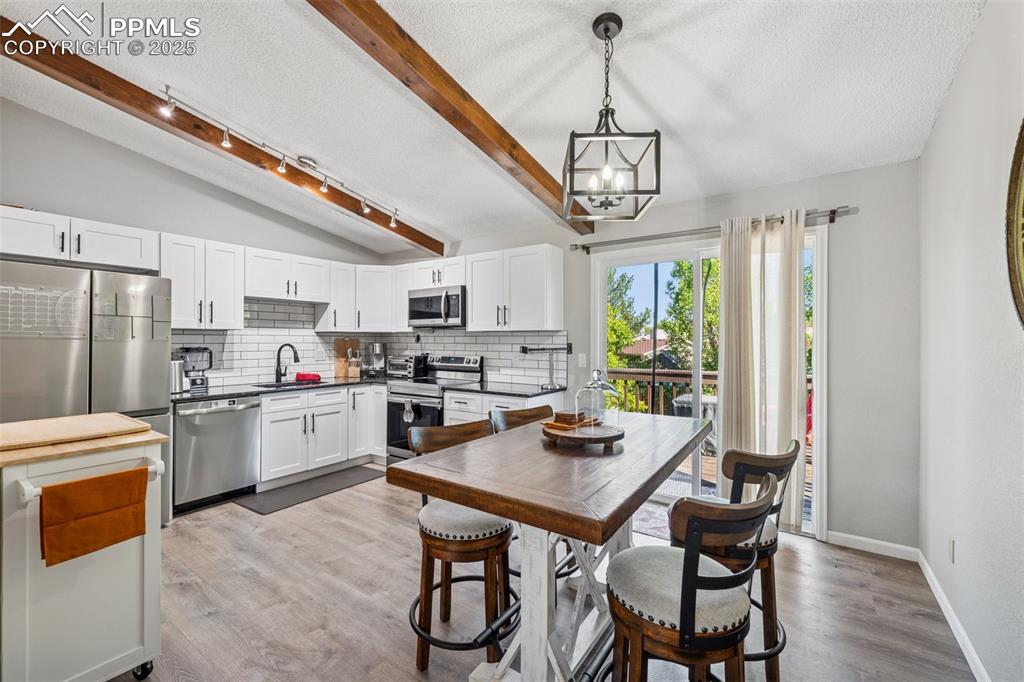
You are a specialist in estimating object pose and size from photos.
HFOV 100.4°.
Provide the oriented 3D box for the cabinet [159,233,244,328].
[{"bbox_3d":[-2.727,-0.475,3.716,0.315,0.757,0.606,0,0,35],"label":"cabinet"}]

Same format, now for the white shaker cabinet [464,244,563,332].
[{"bbox_3d":[0.011,-0.469,4.110,0.915,0.750,0.330,0,0,34],"label":"white shaker cabinet"}]

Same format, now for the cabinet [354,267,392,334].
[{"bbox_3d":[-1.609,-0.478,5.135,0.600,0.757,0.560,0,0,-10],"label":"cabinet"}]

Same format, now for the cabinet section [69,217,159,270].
[{"bbox_3d":[-3.059,-0.708,3.265,0.315,0.298,0.494,0,0,35],"label":"cabinet section"}]

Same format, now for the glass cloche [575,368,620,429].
[{"bbox_3d":[0.323,0.225,1.610,0.165,0.234,0.165,0,0,34],"label":"glass cloche"}]

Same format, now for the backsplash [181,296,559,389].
[{"bbox_3d":[-1.259,0.013,3.752,2.680,0.826,2.364,0,0,35],"label":"backsplash"}]

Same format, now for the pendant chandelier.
[{"bbox_3d":[0.424,-1.000,1.890,0.352,0.830,0.348,0,0,2],"label":"pendant chandelier"}]

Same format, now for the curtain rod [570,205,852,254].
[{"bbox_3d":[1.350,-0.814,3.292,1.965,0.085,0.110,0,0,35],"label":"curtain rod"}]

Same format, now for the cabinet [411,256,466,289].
[{"bbox_3d":[-0.680,-0.695,4.585,0.763,0.301,0.330,0,0,34],"label":"cabinet"}]

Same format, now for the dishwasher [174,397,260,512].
[{"bbox_3d":[-2.567,0.861,3.584,0.619,0.820,0.604,0,0,34],"label":"dishwasher"}]

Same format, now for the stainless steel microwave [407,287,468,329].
[{"bbox_3d":[-0.703,-0.342,4.555,0.760,0.404,0.403,0,0,34],"label":"stainless steel microwave"}]

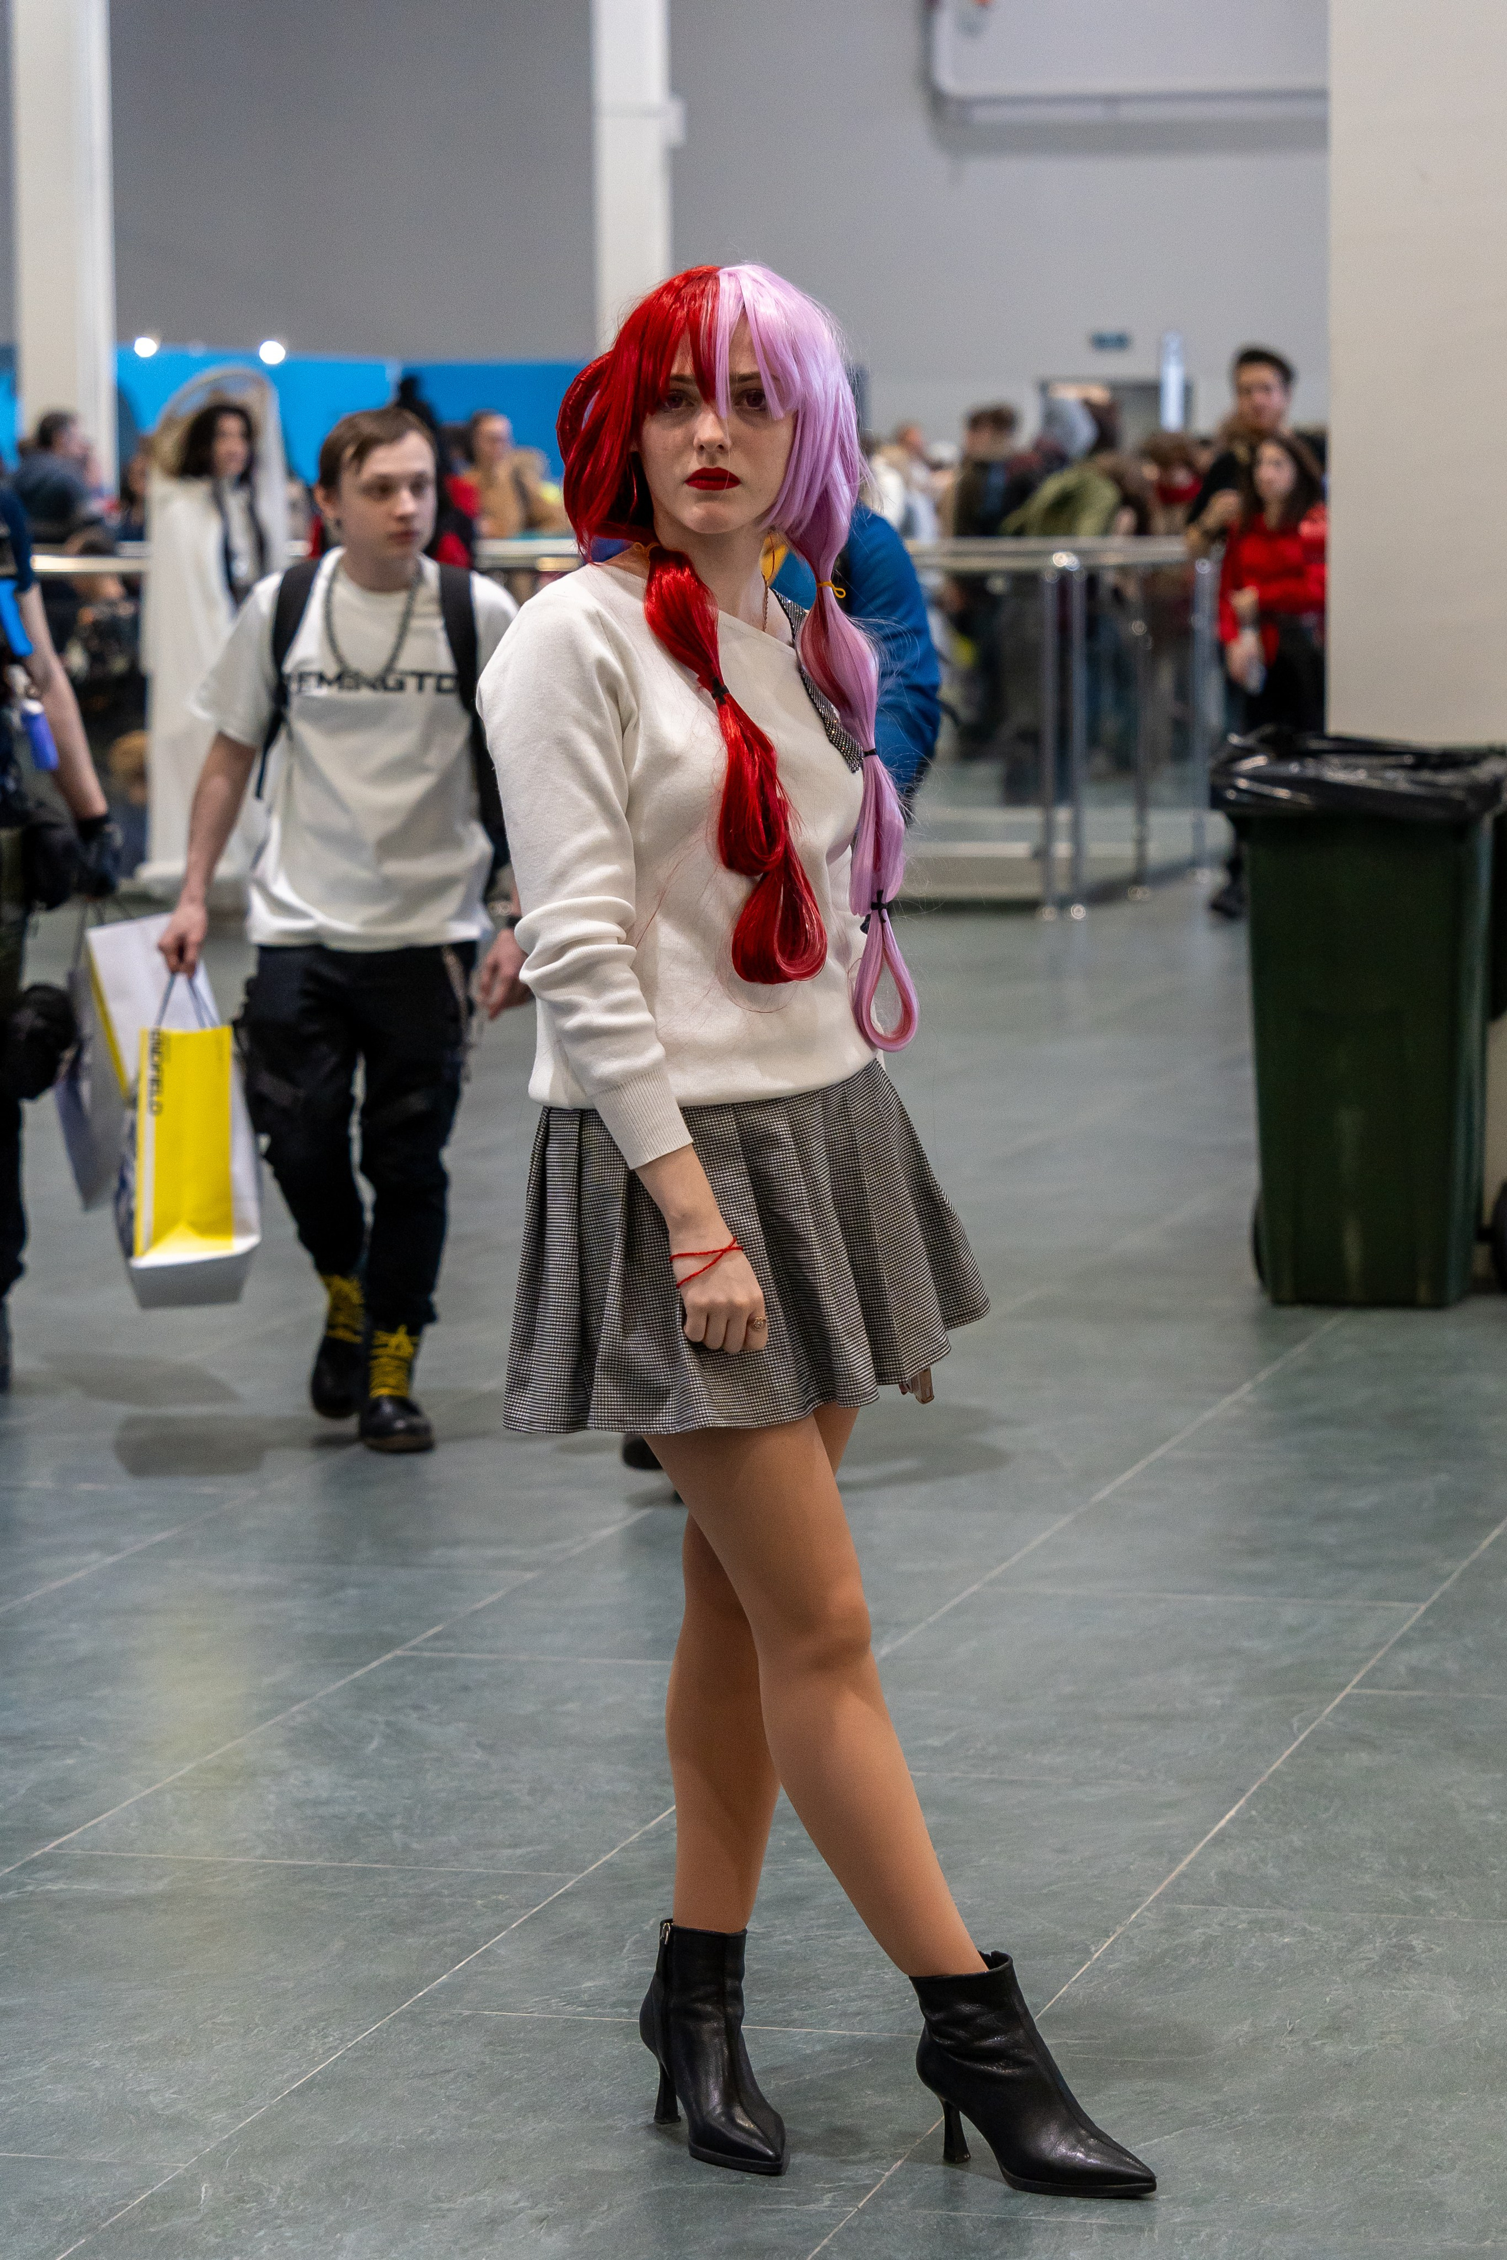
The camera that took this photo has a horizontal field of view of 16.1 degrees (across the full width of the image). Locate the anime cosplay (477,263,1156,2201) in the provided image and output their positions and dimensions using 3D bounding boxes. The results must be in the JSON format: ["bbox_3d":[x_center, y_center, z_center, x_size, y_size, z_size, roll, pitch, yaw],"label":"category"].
[{"bbox_3d":[0.047,0.100,4.771,0.520,1.700,0.480,-6,9,-38],"label":"anime cosplay"}]

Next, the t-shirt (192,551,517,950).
[{"bbox_3d":[-0.618,-0.608,8.520,0.560,0.620,0.310,-1,7,-8],"label":"t-shirt"}]

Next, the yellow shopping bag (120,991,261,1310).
[{"bbox_3d":[-0.891,0.025,8.420,0.200,0.470,0.280,-2,-13,-12],"label":"yellow shopping bag"}]

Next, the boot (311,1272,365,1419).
[{"bbox_3d":[-0.654,0.317,8.701,0.110,0.210,0.290,0,27,6],"label":"boot"}]

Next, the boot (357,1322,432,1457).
[{"bbox_3d":[-0.578,0.391,8.620,0.110,0.210,0.290,-1,7,-6],"label":"boot"}]

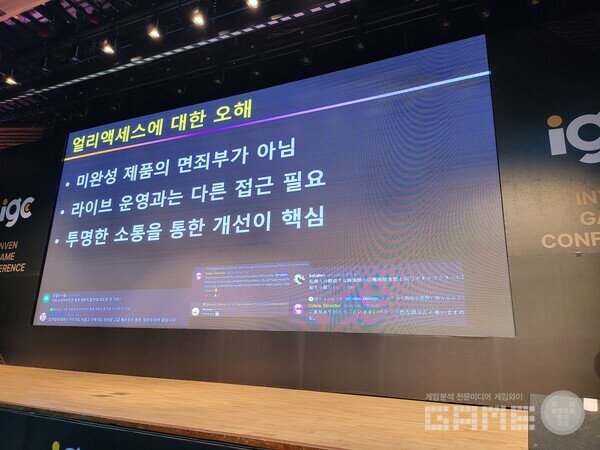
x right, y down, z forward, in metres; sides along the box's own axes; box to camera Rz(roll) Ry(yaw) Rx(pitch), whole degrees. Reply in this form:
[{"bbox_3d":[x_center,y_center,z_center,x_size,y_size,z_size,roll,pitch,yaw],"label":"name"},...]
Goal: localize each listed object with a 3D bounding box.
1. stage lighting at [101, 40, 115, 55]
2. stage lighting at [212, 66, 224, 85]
[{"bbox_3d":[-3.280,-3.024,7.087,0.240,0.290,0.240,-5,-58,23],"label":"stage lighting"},{"bbox_3d":[-1.557,-2.855,7.945,0.240,0.300,0.320,-5,24,23],"label":"stage lighting"}]

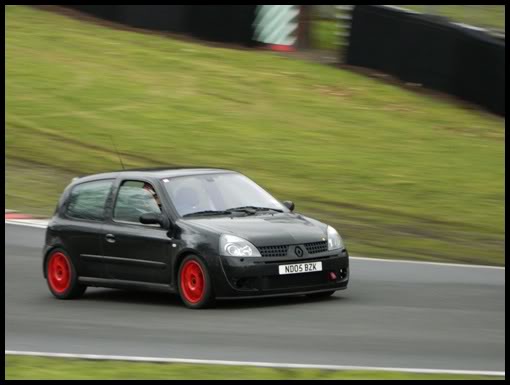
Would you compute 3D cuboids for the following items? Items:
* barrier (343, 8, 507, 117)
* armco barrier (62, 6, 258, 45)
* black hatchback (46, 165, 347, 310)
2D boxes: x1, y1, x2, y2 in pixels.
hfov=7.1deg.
[{"bbox_3d":[2.489,-2.037,59.958,0.300,1.060,12.200,-3,6,-9],"label":"barrier"},{"bbox_3d":[-2.067,-3.679,78.450,0.300,1.050,15.800,-3,6,-14],"label":"armco barrier"},{"bbox_3d":[-0.645,0.425,42.000,1.670,1.370,3.810,-4,3,-35],"label":"black hatchback"}]

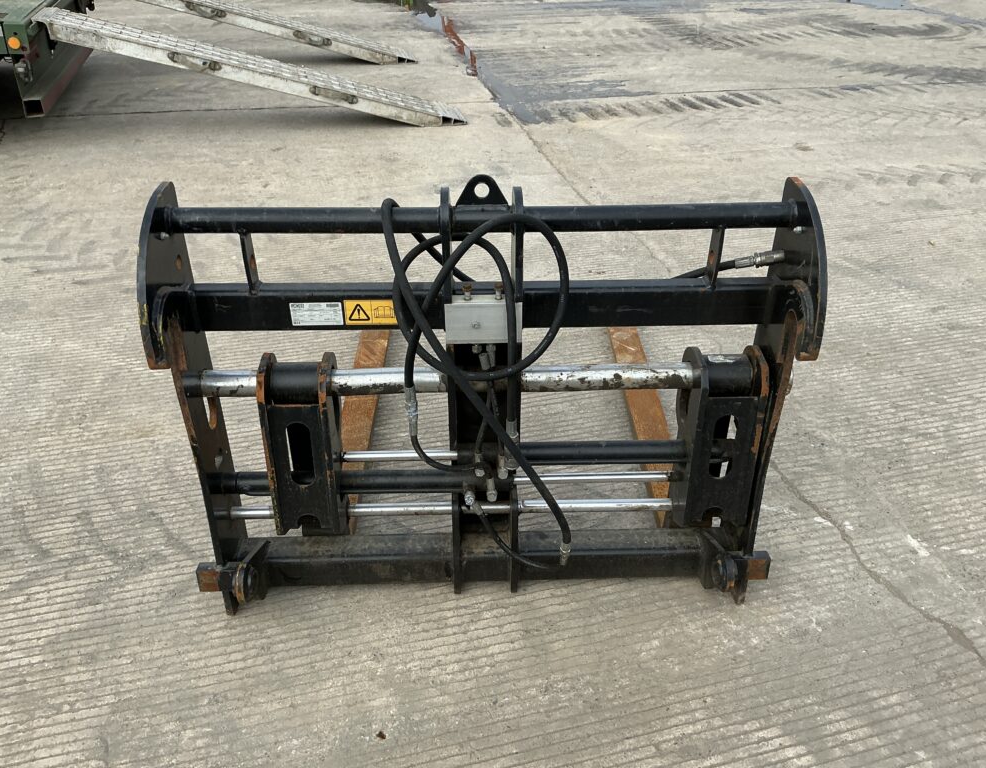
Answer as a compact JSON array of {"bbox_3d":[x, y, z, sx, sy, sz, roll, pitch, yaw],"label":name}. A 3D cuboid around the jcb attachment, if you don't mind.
[{"bbox_3d":[-0.029,-0.256,2.211,1.360,1.030,1.380,-1,34,-1],"label":"jcb attachment"}]

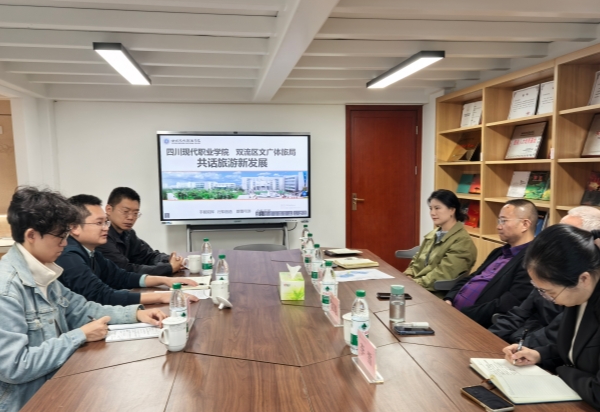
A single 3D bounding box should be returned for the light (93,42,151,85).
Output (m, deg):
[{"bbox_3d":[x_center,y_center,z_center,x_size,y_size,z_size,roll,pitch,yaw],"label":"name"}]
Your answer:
[{"bbox_3d":[-1.311,-1.049,3.567,0.170,0.052,1.220,-1,4,-9],"label":"light"}]

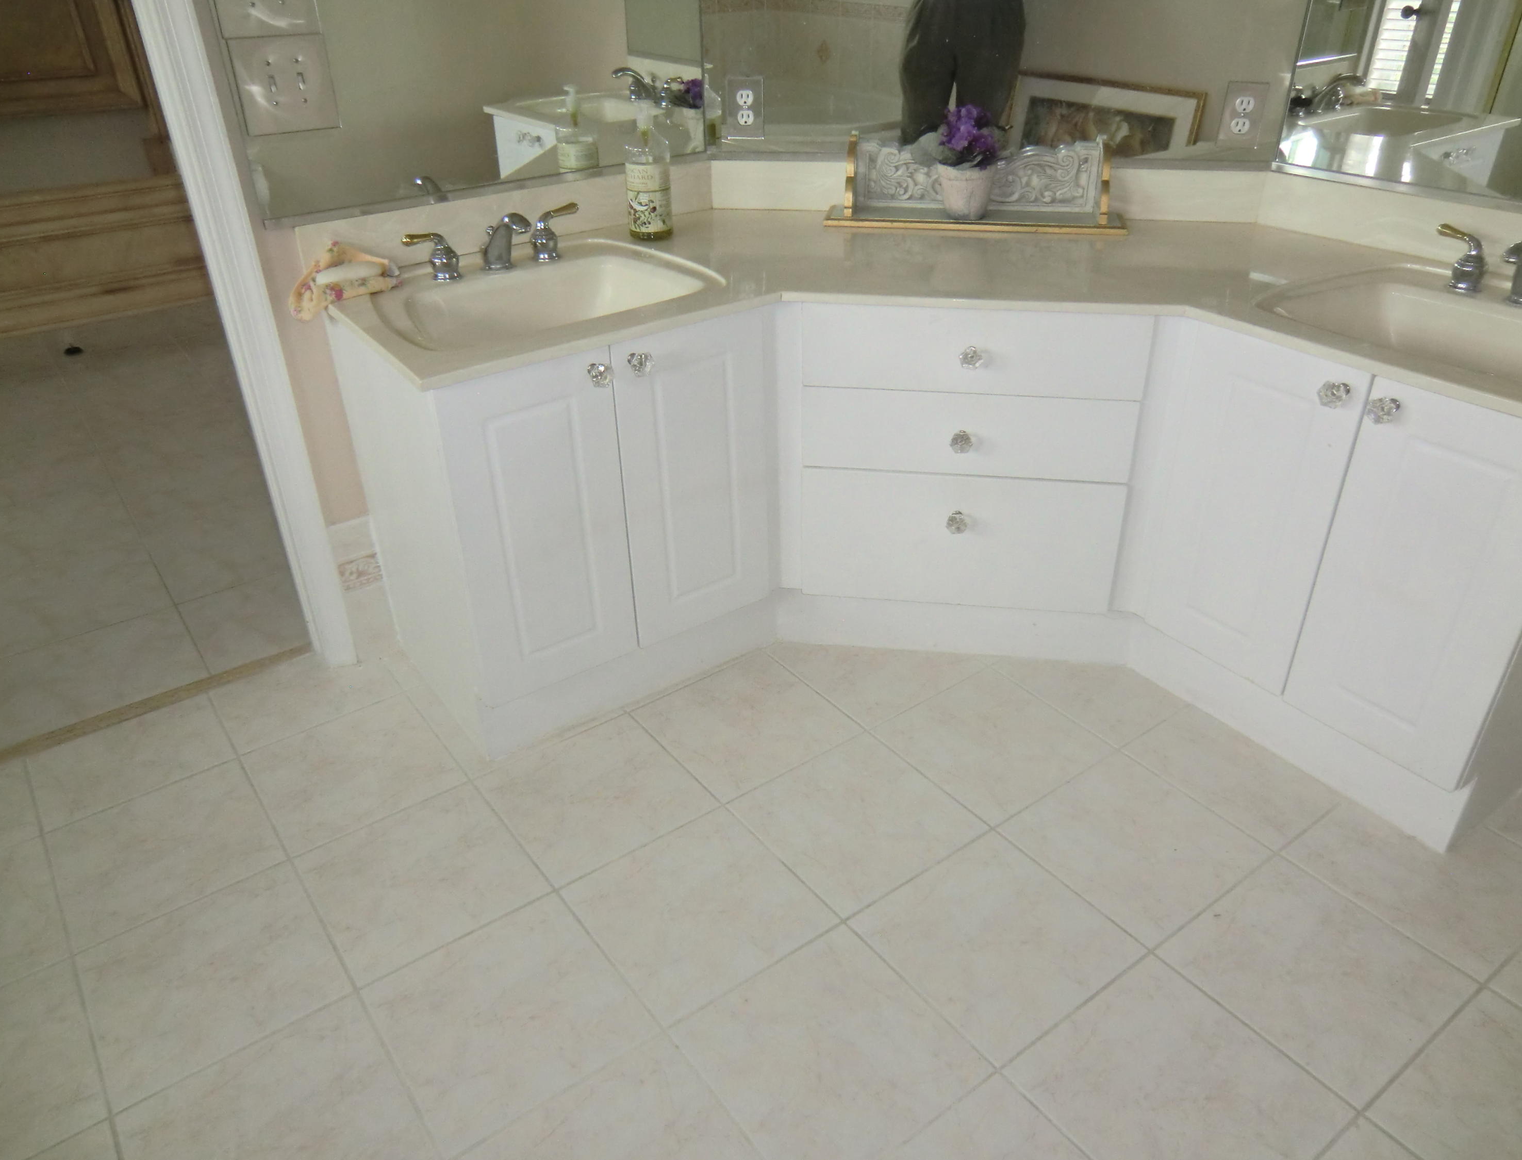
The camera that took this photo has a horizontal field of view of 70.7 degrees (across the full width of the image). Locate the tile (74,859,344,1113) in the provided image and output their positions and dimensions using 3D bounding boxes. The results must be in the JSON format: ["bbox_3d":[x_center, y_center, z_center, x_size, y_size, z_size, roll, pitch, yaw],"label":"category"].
[{"bbox_3d":[-0.772,0.558,1.513,0.305,0.012,0.305,-22,37,-30],"label":"tile"}]

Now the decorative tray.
[{"bbox_3d":[0.449,-0.827,2.229,0.618,0.172,0.115,5,32,9],"label":"decorative tray"}]

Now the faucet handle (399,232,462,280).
[{"bbox_3d":[-0.599,-0.594,1.969,0.090,0.078,0.055,-22,37,-30],"label":"faucet handle"}]

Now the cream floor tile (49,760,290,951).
[{"bbox_3d":[-0.979,0.443,1.767,0.313,0.010,0.313,-22,37,-30],"label":"cream floor tile"}]

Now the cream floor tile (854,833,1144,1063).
[{"bbox_3d":[0.346,0.529,1.589,0.313,0.010,0.313,-22,37,-30],"label":"cream floor tile"}]

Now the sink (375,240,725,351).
[{"bbox_3d":[-0.393,-0.453,1.928,0.576,0.150,0.462,-22,37,-30],"label":"sink"}]

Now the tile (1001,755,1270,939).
[{"bbox_3d":[0.602,0.427,1.747,0.313,0.010,0.313,-22,37,-30],"label":"tile"}]

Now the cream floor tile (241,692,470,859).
[{"bbox_3d":[-0.712,0.335,1.878,0.305,0.012,0.305,-22,37,-30],"label":"cream floor tile"}]

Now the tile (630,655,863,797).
[{"bbox_3d":[-0.027,0.264,1.973,0.305,0.012,0.305,-22,37,-30],"label":"tile"}]

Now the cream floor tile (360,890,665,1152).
[{"bbox_3d":[-0.342,0.586,1.452,0.305,0.012,0.305,-22,37,-30],"label":"cream floor tile"}]

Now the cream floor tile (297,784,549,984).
[{"bbox_3d":[-0.537,0.472,1.707,0.313,0.010,0.313,-22,37,-30],"label":"cream floor tile"}]

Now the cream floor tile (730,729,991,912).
[{"bbox_3d":[0.156,0.394,1.785,0.309,0.010,0.309,-22,37,-30],"label":"cream floor tile"}]

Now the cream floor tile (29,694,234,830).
[{"bbox_3d":[-1.121,0.319,1.918,0.305,0.012,0.250,-22,37,-30],"label":"cream floor tile"}]

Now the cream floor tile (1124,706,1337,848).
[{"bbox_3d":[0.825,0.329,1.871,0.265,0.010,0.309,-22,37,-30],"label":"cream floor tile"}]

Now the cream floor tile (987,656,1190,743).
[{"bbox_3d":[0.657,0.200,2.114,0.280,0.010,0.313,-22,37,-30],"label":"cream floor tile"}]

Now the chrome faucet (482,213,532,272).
[{"bbox_3d":[-0.466,-0.619,1.960,0.062,0.112,0.165,-22,38,-31],"label":"chrome faucet"}]

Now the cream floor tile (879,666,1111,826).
[{"bbox_3d":[0.411,0.290,1.916,0.305,0.012,0.305,-22,37,-30],"label":"cream floor tile"}]

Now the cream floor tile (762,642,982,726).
[{"bbox_3d":[0.221,0.166,2.157,0.309,0.010,0.309,-22,37,-30],"label":"cream floor tile"}]

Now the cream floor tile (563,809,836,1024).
[{"bbox_3d":[-0.095,0.494,1.628,0.309,0.010,0.309,-22,37,-30],"label":"cream floor tile"}]

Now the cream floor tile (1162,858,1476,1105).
[{"bbox_3d":[0.778,0.550,1.510,0.309,0.010,0.309,-22,37,-30],"label":"cream floor tile"}]

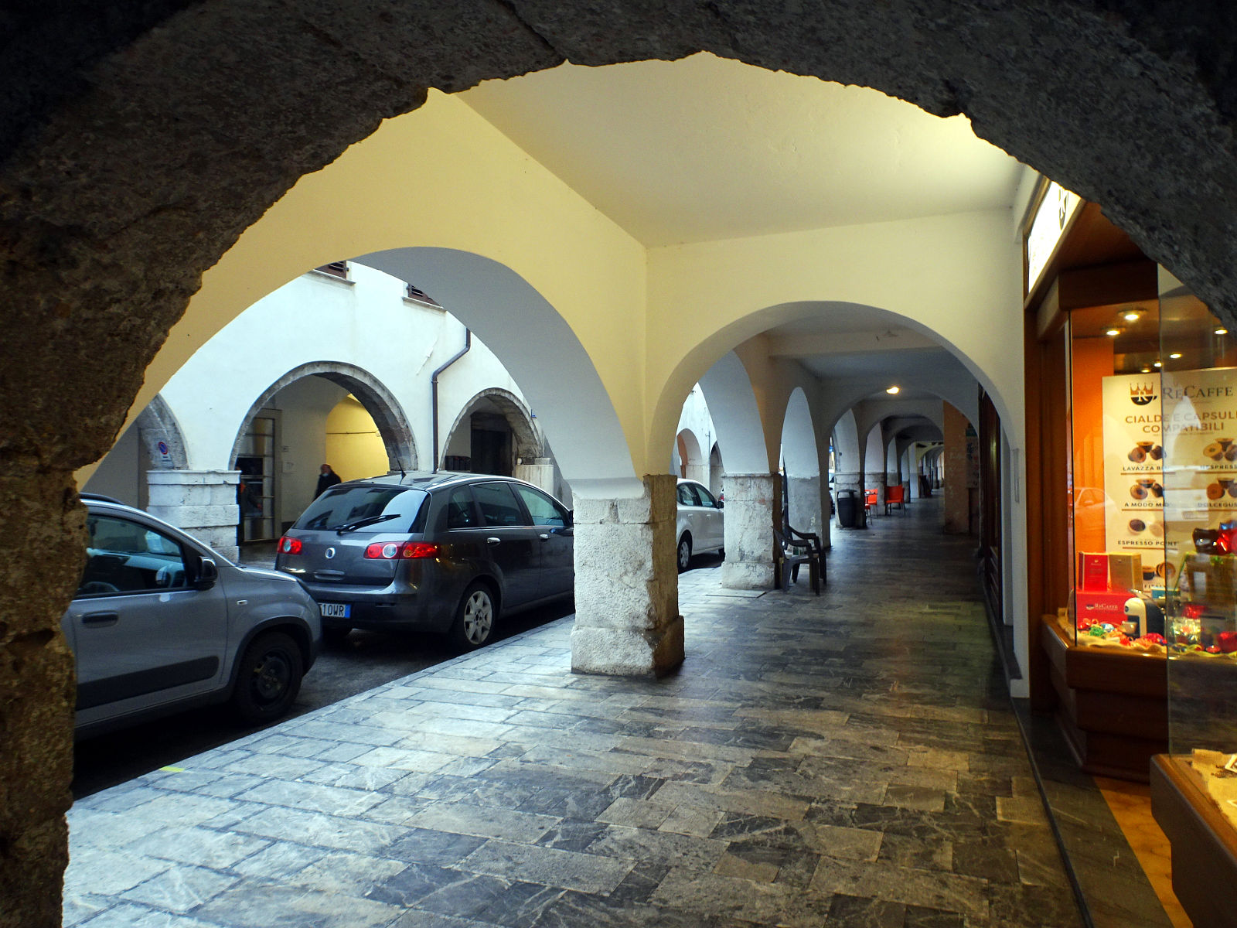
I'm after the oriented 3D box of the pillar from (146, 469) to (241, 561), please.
[{"bbox_3d":[-7.220,0.927,14.683,0.750,1.633,1.279,0,-1,21],"label":"pillar"}]

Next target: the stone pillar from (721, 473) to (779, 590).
[{"bbox_3d":[1.758,0.859,11.236,0.660,1.490,0.620,0,-1,20],"label":"stone pillar"}]

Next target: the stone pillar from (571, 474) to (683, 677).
[{"bbox_3d":[0.091,0.815,6.591,0.660,1.470,0.720,0,-1,20],"label":"stone pillar"}]

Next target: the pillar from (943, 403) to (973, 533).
[{"bbox_3d":[8.525,0.042,21.638,0.600,3.350,0.550,0,-1,20],"label":"pillar"}]

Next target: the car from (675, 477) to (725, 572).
[{"bbox_3d":[0.672,1.010,14.873,1.780,1.480,4.400,0,-1,20],"label":"car"}]

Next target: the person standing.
[{"bbox_3d":[-6.676,0.910,19.779,0.520,1.750,0.400,0,-1,27],"label":"person standing"}]

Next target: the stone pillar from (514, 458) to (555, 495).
[{"bbox_3d":[-2.608,0.881,27.081,0.750,2.010,1.132,0,-1,21],"label":"stone pillar"}]

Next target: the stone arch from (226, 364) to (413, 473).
[{"bbox_3d":[-6.066,-0.942,17.755,0.680,2.241,5.816,0,-1,21],"label":"stone arch"}]

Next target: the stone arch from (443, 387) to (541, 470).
[{"bbox_3d":[-3.668,-0.948,24.155,0.700,2.319,5.961,0,-1,21],"label":"stone arch"}]

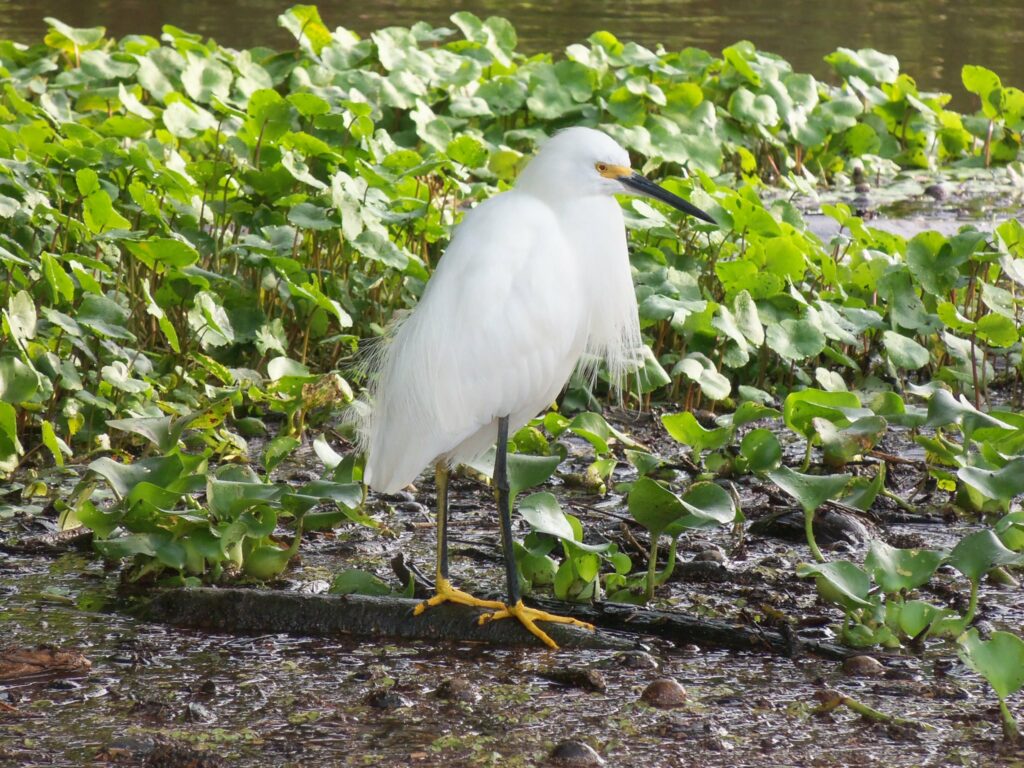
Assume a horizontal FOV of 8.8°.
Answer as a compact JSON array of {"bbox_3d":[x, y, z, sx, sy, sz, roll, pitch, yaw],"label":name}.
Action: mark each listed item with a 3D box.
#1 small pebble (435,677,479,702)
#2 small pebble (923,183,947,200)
[{"bbox_3d":[-0.046,0.255,5.508,0.036,0.020,0.030,0,13,0],"label":"small pebble"},{"bbox_3d":[0.456,-0.207,7.140,0.026,0.018,0.025,0,12,0],"label":"small pebble"}]

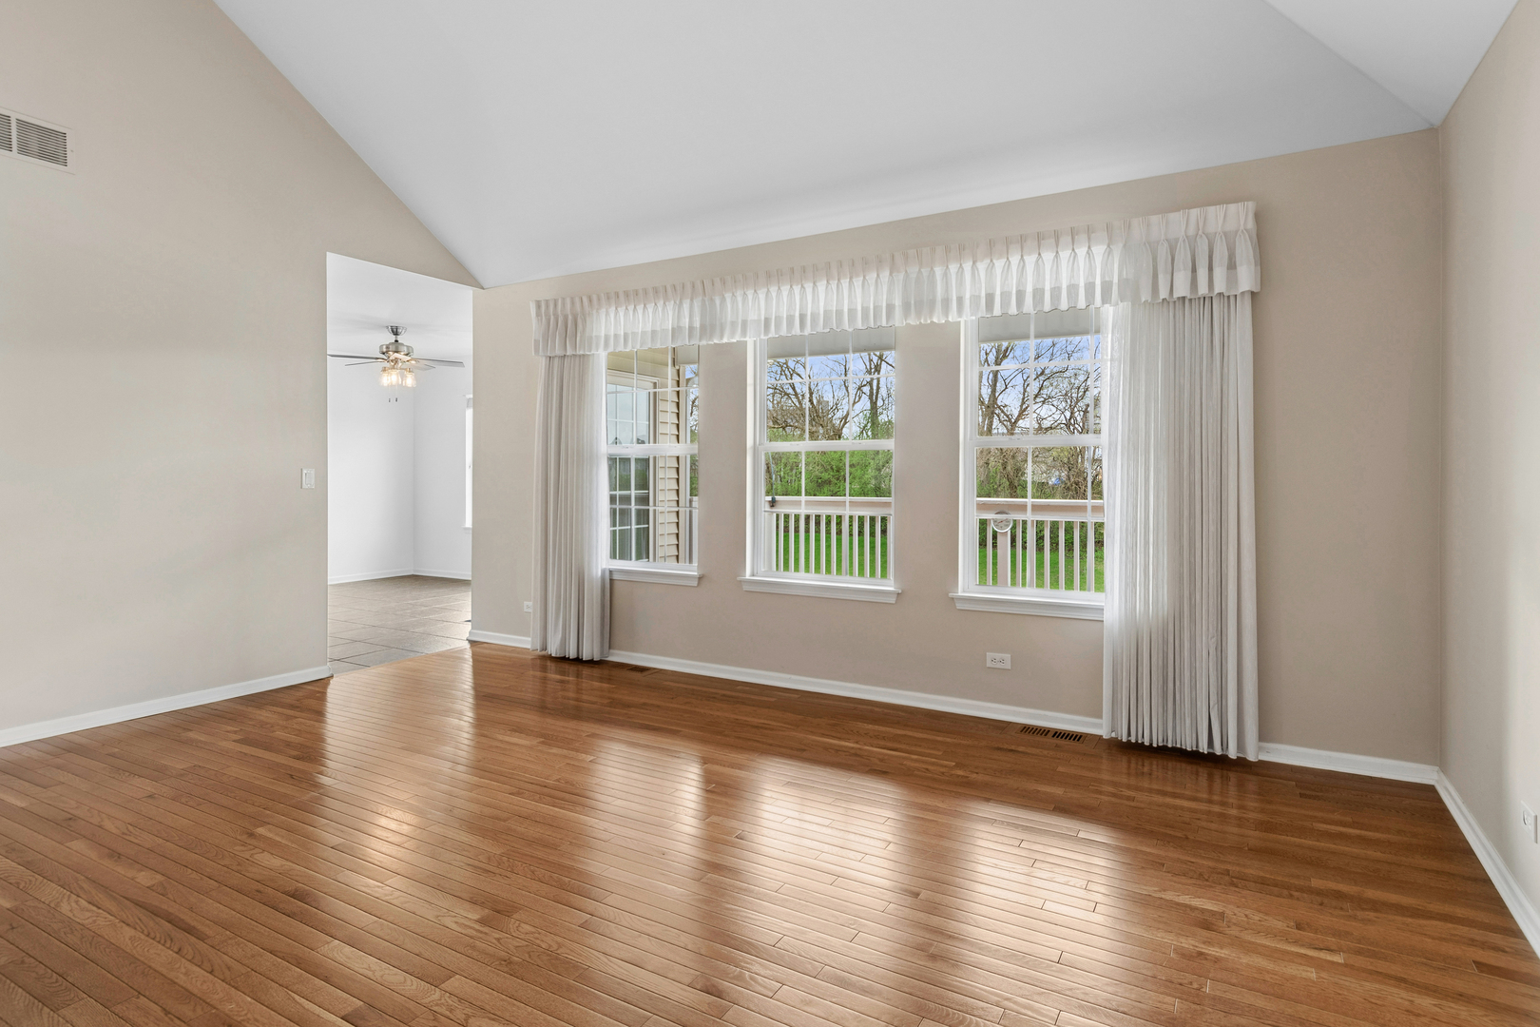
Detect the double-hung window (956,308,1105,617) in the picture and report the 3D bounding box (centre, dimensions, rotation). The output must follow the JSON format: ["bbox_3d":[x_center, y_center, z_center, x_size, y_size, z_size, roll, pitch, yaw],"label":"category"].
[{"bbox_3d":[1.345,-0.310,3.589,0.900,1.560,0.130,2,2,29],"label":"double-hung window"}]

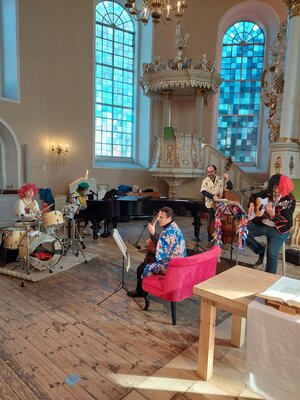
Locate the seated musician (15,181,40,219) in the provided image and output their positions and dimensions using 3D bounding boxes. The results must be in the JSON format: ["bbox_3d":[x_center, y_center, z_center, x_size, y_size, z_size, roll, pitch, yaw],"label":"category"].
[{"bbox_3d":[-2.391,0.363,5.693,0.550,1.300,0.720,-2,8,-25],"label":"seated musician"}]

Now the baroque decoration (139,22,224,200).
[{"bbox_3d":[0.923,-2.264,8.587,2.300,5.500,1.900,3,7,14],"label":"baroque decoration"}]

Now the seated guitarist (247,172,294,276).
[{"bbox_3d":[1.939,0.437,4.660,0.760,1.620,0.580,-4,9,-41],"label":"seated guitarist"}]

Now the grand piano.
[{"bbox_3d":[-0.024,0.445,6.977,2.750,0.960,1.540,4,7,16],"label":"grand piano"}]

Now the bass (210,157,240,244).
[{"bbox_3d":[1.648,0.089,6.301,0.660,1.920,0.420,0,2,9],"label":"bass"}]

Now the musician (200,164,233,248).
[{"bbox_3d":[1.517,0.135,6.559,0.660,1.760,0.480,3,7,10],"label":"musician"}]

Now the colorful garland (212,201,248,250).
[{"bbox_3d":[1.468,0.436,5.387,0.660,0.900,0.280,3,7,11],"label":"colorful garland"}]

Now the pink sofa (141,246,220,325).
[{"bbox_3d":[0.411,0.965,3.607,0.620,0.760,0.960,8,9,41],"label":"pink sofa"}]

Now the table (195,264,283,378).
[{"bbox_3d":[1.186,1.152,2.283,1.500,0.750,0.800,8,9,41],"label":"table"}]

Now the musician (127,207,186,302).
[{"bbox_3d":[0.050,0.713,3.612,0.820,1.240,0.530,6,8,35],"label":"musician"}]

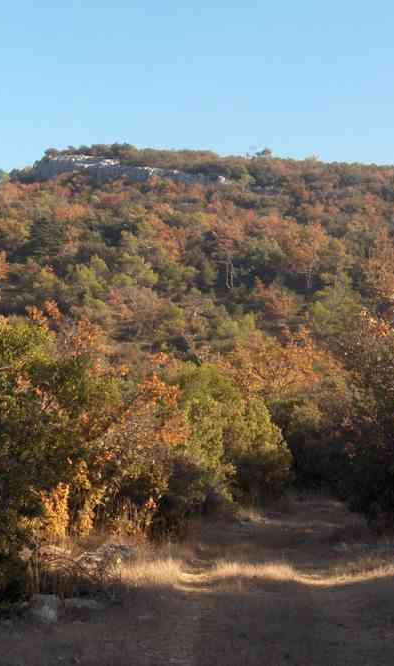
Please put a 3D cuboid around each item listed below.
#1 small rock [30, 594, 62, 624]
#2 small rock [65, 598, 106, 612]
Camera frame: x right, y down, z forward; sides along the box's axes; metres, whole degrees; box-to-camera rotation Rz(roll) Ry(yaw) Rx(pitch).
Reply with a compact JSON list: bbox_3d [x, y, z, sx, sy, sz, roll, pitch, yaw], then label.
[{"bbox_3d":[-1.374,2.508,12.800,0.290,0.250,0.250,0,-3,0],"label":"small rock"},{"bbox_3d":[-1.043,2.549,13.200,0.370,0.120,0.270,0,-3,0],"label":"small rock"}]

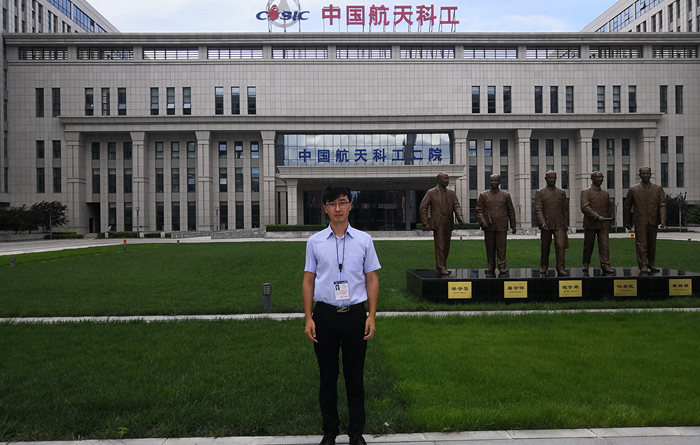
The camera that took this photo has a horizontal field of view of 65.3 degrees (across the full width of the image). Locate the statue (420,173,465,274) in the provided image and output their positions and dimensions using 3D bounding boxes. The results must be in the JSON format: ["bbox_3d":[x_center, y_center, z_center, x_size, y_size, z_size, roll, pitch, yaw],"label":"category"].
[{"bbox_3d":[1.844,0.007,10.970,0.820,2.030,0.660,-1,0,-35],"label":"statue"}]

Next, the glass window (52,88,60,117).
[{"bbox_3d":[-39.372,-16.079,73.220,1.085,3.999,0.200,-1,0,-1],"label":"glass window"}]

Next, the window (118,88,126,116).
[{"bbox_3d":[-30.666,-16.214,73.438,1.118,3.917,0.200,-1,0,-1],"label":"window"}]

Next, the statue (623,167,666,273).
[{"bbox_3d":[5.993,-0.055,11.100,0.780,2.120,0.580,-1,0,17],"label":"statue"}]

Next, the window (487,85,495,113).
[{"bbox_3d":[17.566,-15.073,67.542,0.910,3.420,0.150,-1,0,-2],"label":"window"}]

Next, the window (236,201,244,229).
[{"bbox_3d":[-13.979,-0.877,69.388,1.000,3.507,0.150,-1,0,-2],"label":"window"}]

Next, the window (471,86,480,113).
[{"bbox_3d":[15.892,-15.388,68.757,1.000,3.476,0.150,-1,0,-2],"label":"window"}]

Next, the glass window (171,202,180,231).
[{"bbox_3d":[-22.037,-0.753,69.132,1.000,3.608,0.150,-1,0,-2],"label":"glass window"}]

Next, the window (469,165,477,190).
[{"bbox_3d":[15.827,-5.730,70.228,0.990,3.100,0.150,-1,0,-1],"label":"window"}]

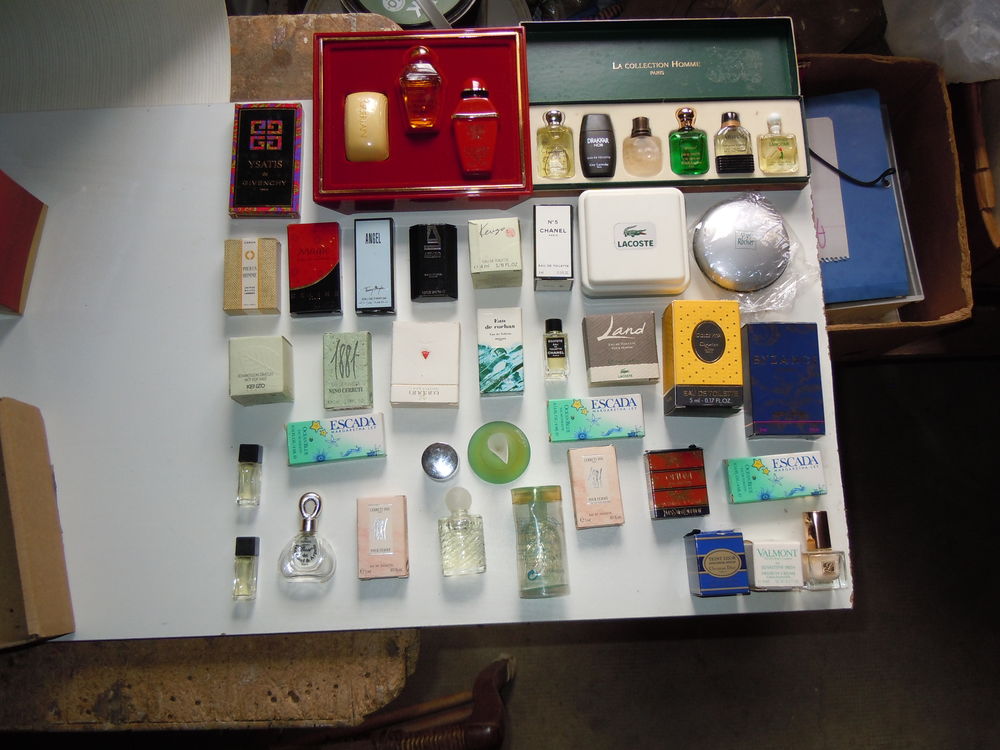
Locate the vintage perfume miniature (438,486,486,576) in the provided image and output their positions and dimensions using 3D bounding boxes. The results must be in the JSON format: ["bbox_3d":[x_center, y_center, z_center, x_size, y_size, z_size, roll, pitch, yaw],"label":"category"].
[{"bbox_3d":[-0.027,0.110,0.612,0.031,0.018,0.062,-5,77,-1],"label":"vintage perfume miniature"}]

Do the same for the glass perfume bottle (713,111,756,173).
[{"bbox_3d":[0.197,-0.196,0.730,0.031,0.018,0.056,-2,78,0],"label":"glass perfume bottle"}]

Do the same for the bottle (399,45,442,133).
[{"bbox_3d":[-0.061,-0.221,0.661,0.032,0.017,0.065,-1,77,0],"label":"bottle"}]

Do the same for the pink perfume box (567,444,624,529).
[{"bbox_3d":[0.070,0.083,0.641,0.034,0.015,0.057,-6,78,-1],"label":"pink perfume box"}]

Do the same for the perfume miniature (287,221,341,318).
[{"bbox_3d":[-0.153,-0.087,0.720,0.041,0.014,0.077,-4,78,-1],"label":"perfume miniature"}]

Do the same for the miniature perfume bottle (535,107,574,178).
[{"bbox_3d":[0.043,-0.183,0.686,0.030,0.018,0.058,-2,78,0],"label":"miniature perfume bottle"}]

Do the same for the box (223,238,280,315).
[{"bbox_3d":[-0.192,-0.076,0.675,0.040,0.014,0.057,-3,78,0],"label":"box"}]

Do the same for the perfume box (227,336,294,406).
[{"bbox_3d":[-0.188,-0.003,0.688,0.040,0.038,0.046,-4,78,-1],"label":"perfume box"}]

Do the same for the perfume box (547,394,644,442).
[{"bbox_3d":[0.076,0.035,0.692,0.073,0.014,0.033,-3,78,-1],"label":"perfume box"}]

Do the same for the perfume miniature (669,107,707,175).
[{"bbox_3d":[0.149,-0.185,0.686,0.032,0.018,0.059,-1,78,0],"label":"perfume miniature"}]

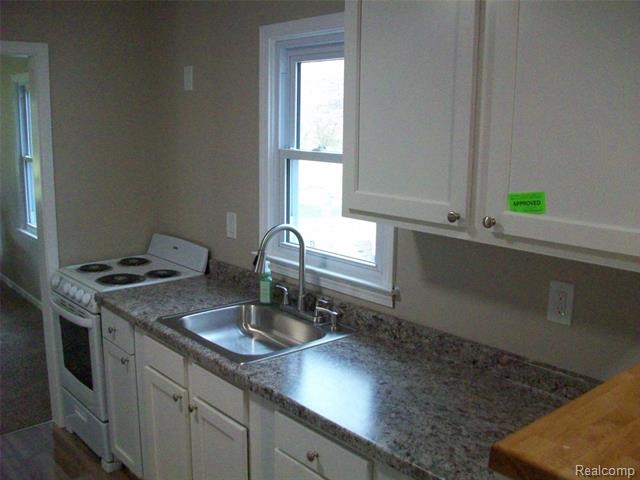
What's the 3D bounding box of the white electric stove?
[{"bbox_3d":[-1.030,0.556,3.415,0.655,1.055,0.610,-9,14,-40],"label":"white electric stove"}]

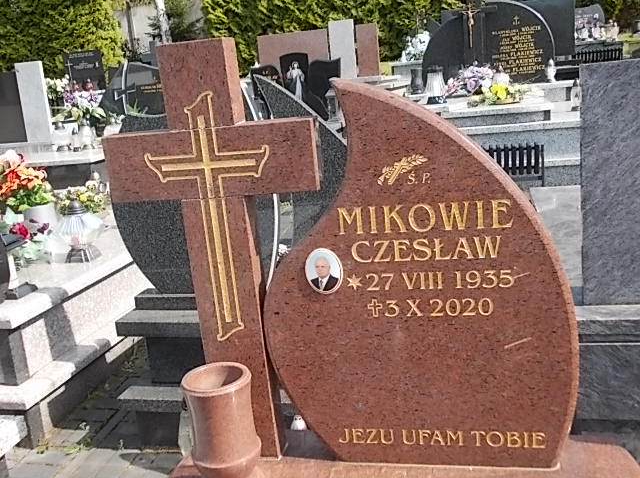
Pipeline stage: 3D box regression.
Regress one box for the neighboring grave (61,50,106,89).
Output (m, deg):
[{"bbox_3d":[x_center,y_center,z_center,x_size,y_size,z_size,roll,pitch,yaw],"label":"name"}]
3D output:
[{"bbox_3d":[-3.211,-2.289,9.600,0.580,0.600,0.100,-2,13,14],"label":"neighboring grave"}]

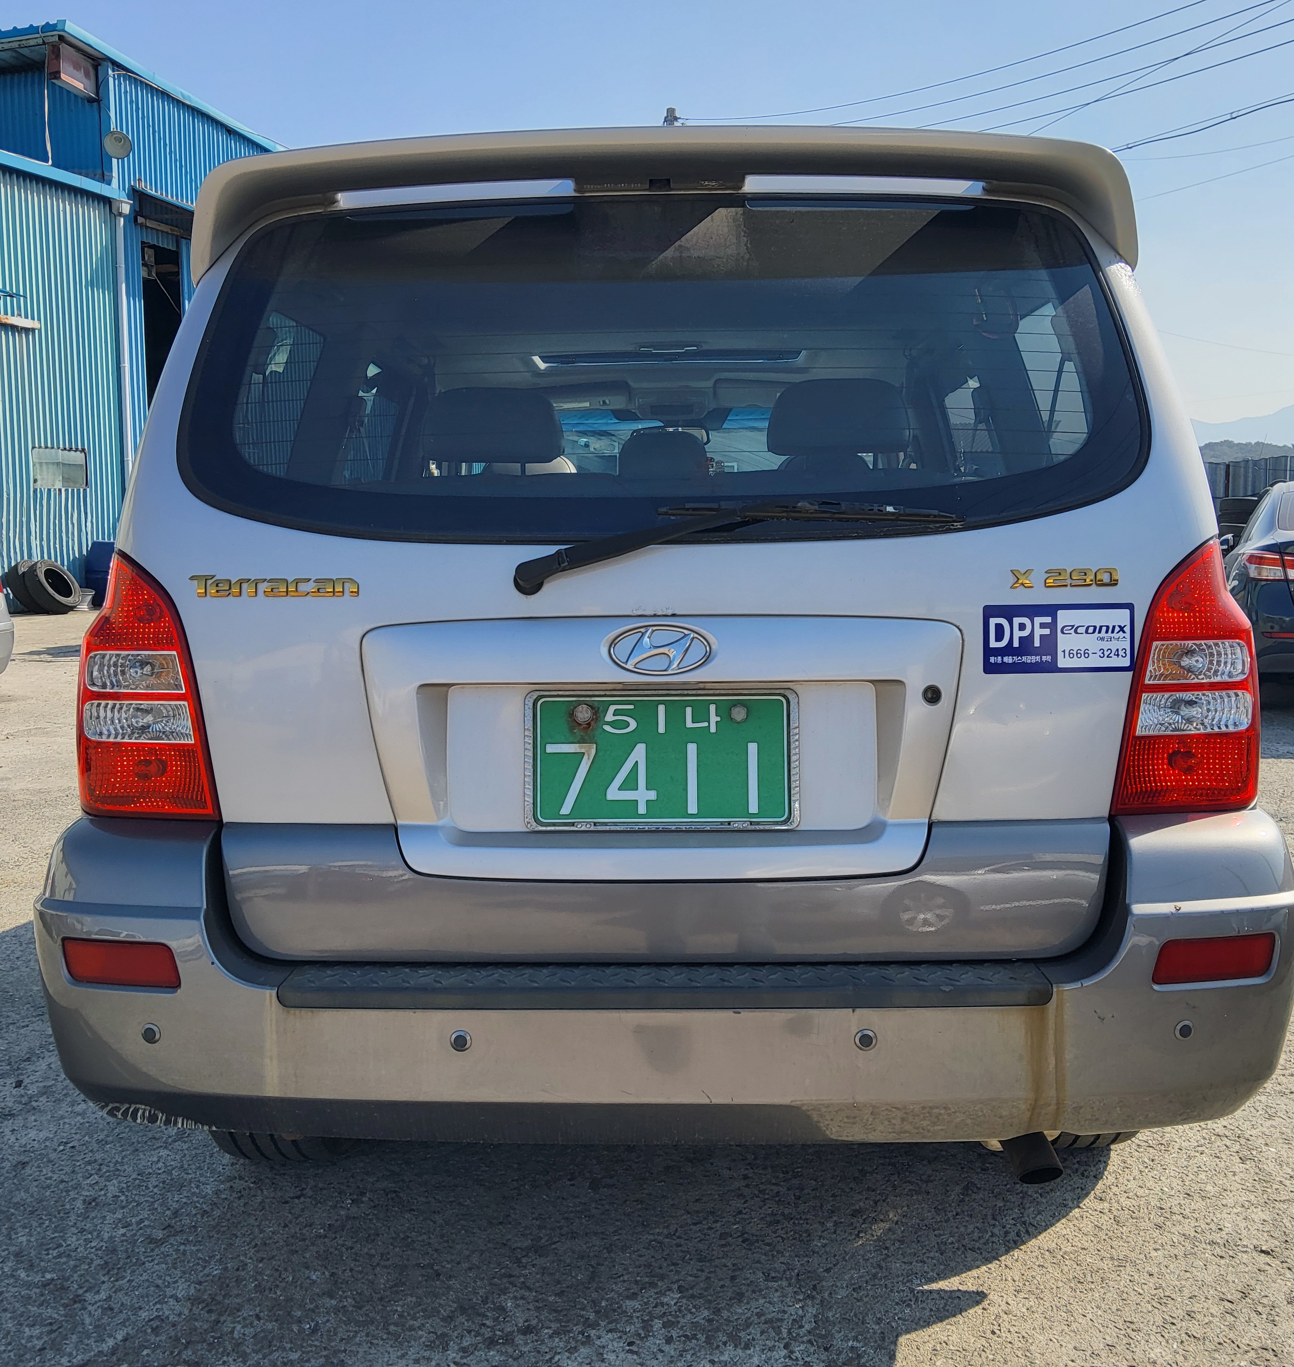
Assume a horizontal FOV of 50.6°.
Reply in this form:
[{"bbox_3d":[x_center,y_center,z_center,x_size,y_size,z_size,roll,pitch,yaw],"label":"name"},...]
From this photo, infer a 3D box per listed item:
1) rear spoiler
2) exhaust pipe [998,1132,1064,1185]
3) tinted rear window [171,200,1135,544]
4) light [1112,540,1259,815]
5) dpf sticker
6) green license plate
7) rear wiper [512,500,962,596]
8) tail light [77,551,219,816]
[{"bbox_3d":[0.016,-0.646,1.879,1.282,0.174,0.230,0,7,2],"label":"rear spoiler"},{"bbox_3d":[0.497,0.596,1.840,0.060,0.060,0.160,-2,35,-13],"label":"exhaust pipe"},{"bbox_3d":[0.014,-0.421,1.851,1.275,0.534,0.070,0,-19,2],"label":"tinted rear window"},{"bbox_3d":[0.718,-0.015,1.835,0.224,0.352,0.170,0,7,2],"label":"light"},{"bbox_3d":[0.522,-0.057,1.737,0.197,0.091,0.004,-1,4,-4],"label":"dpf sticker"},{"bbox_3d":[0.019,0.099,1.762,0.335,0.170,0.015,0,7,2],"label":"green license plate"},{"bbox_3d":[0.112,-0.168,1.710,0.570,0.120,0.065,0,-7,2],"label":"rear wiper"},{"bbox_3d":[-0.681,-0.003,1.877,0.226,0.352,0.170,0,7,2],"label":"tail light"}]

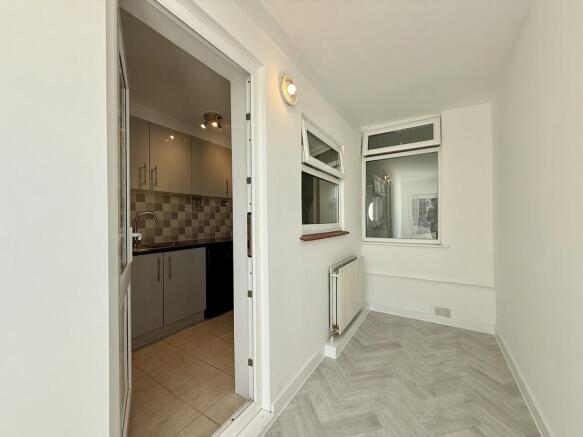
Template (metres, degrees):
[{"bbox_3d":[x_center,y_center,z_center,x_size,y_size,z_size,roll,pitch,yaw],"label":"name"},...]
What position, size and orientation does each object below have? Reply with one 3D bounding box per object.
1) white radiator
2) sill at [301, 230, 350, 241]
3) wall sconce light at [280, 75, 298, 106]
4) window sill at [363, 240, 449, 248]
[{"bbox_3d":[0.614,0.773,2.561,0.105,0.610,0.800,-1,0,31],"label":"white radiator"},{"bbox_3d":[0.347,0.164,2.271,0.095,0.030,1.090,-1,0,31],"label":"sill"},{"bbox_3d":[0.005,-0.908,1.671,0.065,0.180,0.180,-1,0,31],"label":"wall sconce light"},{"bbox_3d":[1.394,0.334,2.987,0.990,0.034,0.065,-1,0,31],"label":"window sill"}]

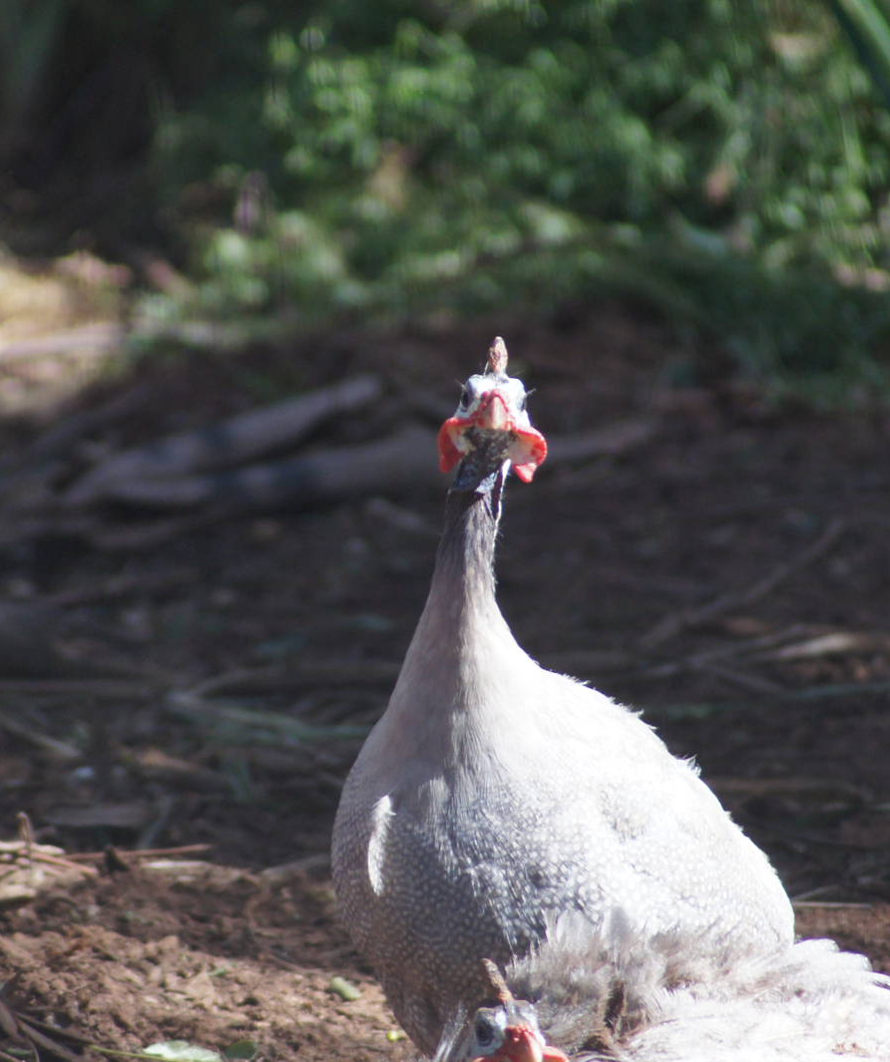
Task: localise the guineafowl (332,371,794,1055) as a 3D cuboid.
[{"bbox_3d":[0.060,0.123,8.057,0.210,0.470,0.420,4,10,22],"label":"guineafowl"}]

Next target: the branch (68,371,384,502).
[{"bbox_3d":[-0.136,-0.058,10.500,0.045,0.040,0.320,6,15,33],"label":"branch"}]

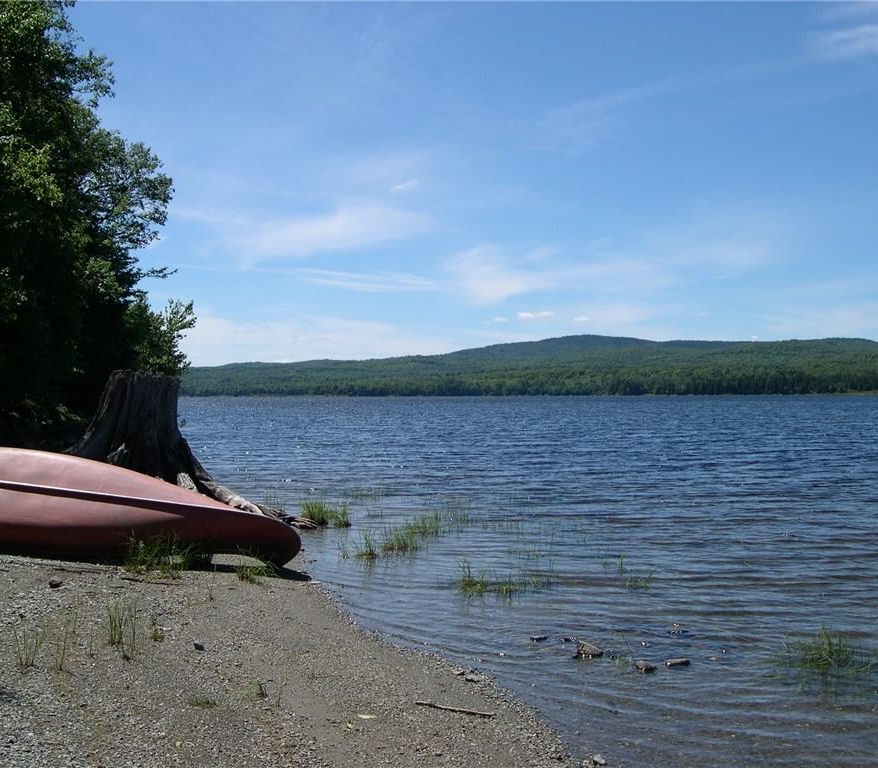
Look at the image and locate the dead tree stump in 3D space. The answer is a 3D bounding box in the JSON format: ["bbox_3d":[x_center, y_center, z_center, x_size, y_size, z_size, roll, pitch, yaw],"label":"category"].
[{"bbox_3d":[-2.640,0.690,12.000,2.550,1.660,1.800,0,0,0],"label":"dead tree stump"}]

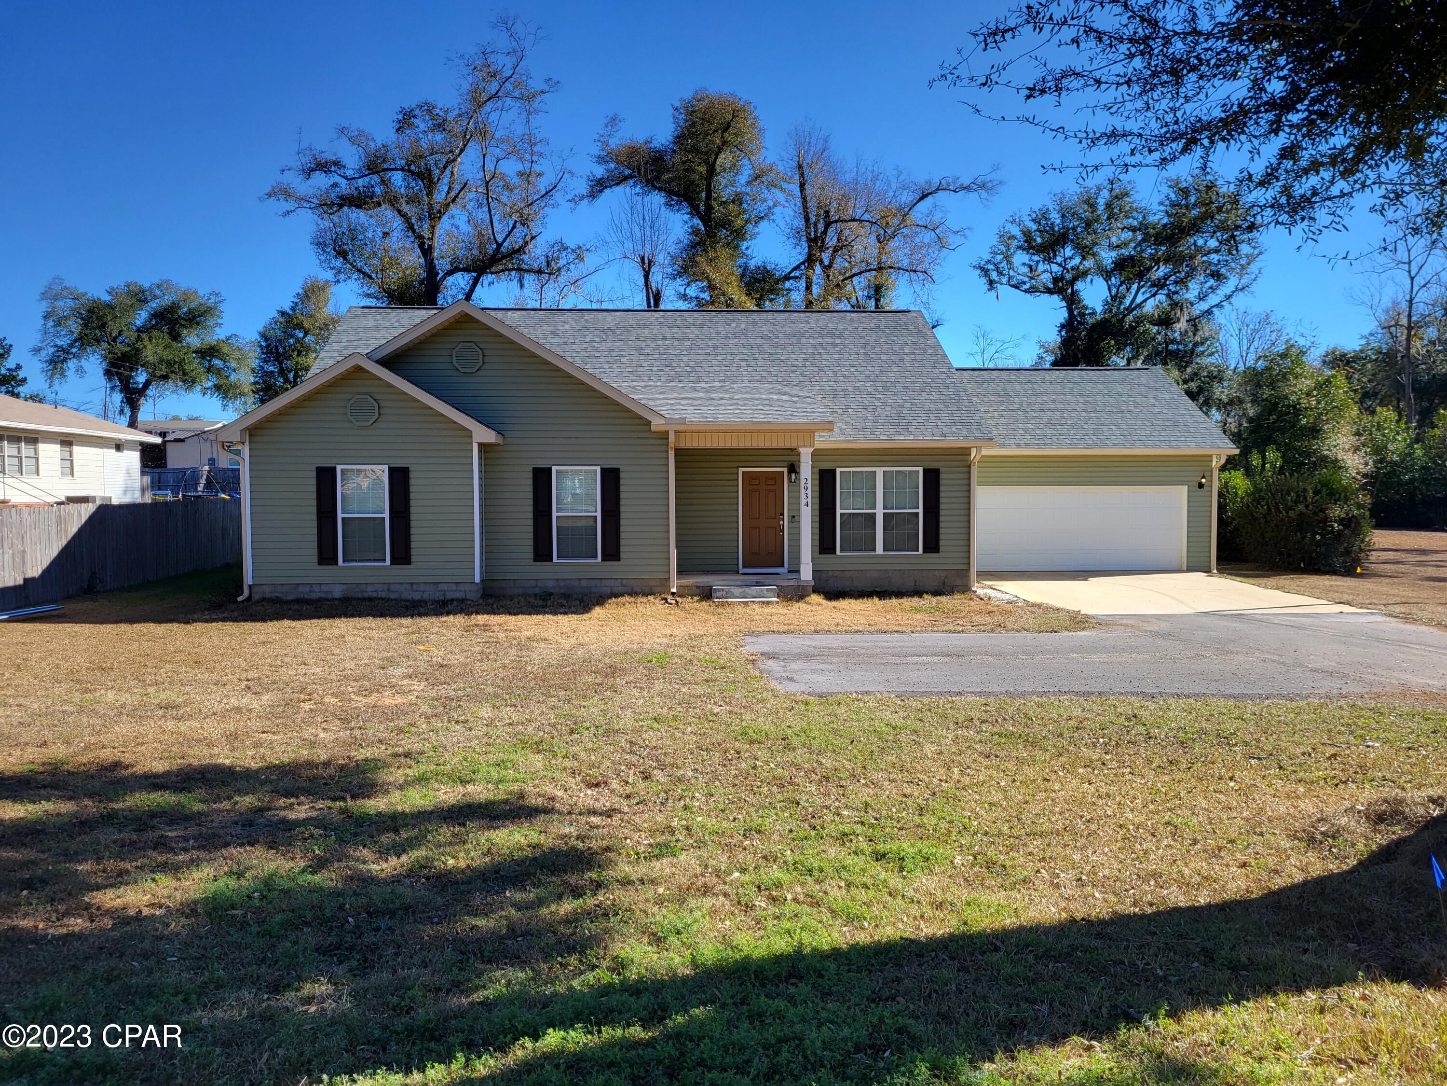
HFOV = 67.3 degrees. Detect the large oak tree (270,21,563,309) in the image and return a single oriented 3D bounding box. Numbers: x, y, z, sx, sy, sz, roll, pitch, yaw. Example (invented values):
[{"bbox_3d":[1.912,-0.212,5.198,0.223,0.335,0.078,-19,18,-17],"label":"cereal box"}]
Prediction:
[{"bbox_3d":[-12.754,-11.186,46.030,12.639,21.610,11.375,0,3,-2],"label":"large oak tree"}]

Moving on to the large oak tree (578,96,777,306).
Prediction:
[{"bbox_3d":[-1.867,-10.279,48.511,8.662,19.477,8.229,0,3,-2],"label":"large oak tree"}]

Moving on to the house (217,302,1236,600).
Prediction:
[{"bbox_3d":[1.405,-2.759,28.125,22.550,6.920,16.700,0,3,-2],"label":"house"}]

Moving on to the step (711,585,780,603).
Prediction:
[{"bbox_3d":[0.417,0.965,20.426,1.248,0.300,0.700,0,3,-2],"label":"step"}]

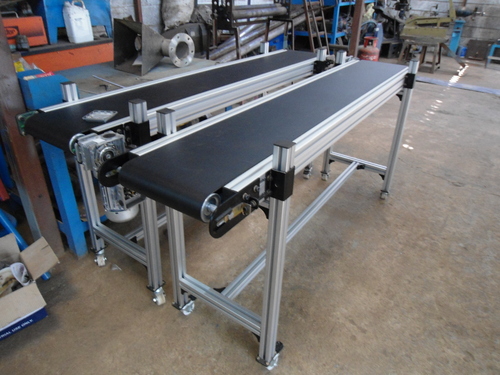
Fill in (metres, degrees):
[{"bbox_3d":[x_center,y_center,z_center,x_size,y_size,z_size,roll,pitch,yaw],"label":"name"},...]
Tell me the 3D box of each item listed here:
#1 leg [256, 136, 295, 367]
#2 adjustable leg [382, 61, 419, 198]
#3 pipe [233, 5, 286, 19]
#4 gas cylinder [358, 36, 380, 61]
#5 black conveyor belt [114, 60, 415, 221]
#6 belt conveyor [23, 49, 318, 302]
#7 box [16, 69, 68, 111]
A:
[{"bbox_3d":[0.081,0.297,1.268,0.060,0.952,0.072,19,34,28],"label":"leg"},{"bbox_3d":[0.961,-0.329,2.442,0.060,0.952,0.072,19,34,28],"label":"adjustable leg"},{"bbox_3d":[0.120,-2.167,4.643,0.088,0.088,1.120,21,34,30],"label":"pipe"},{"bbox_3d":[1.833,-2.008,5.859,0.310,0.600,0.310,19,34,28],"label":"gas cylinder"},{"bbox_3d":[0.332,-0.385,1.759,0.308,0.085,2.090,19,34,28],"label":"black conveyor belt"},{"bbox_3d":[-0.146,-0.238,2.211,0.493,0.952,2.086,20,34,29],"label":"belt conveyor"},{"bbox_3d":[-0.933,-0.440,1.687,0.172,0.136,0.189,19,34,28],"label":"box"}]

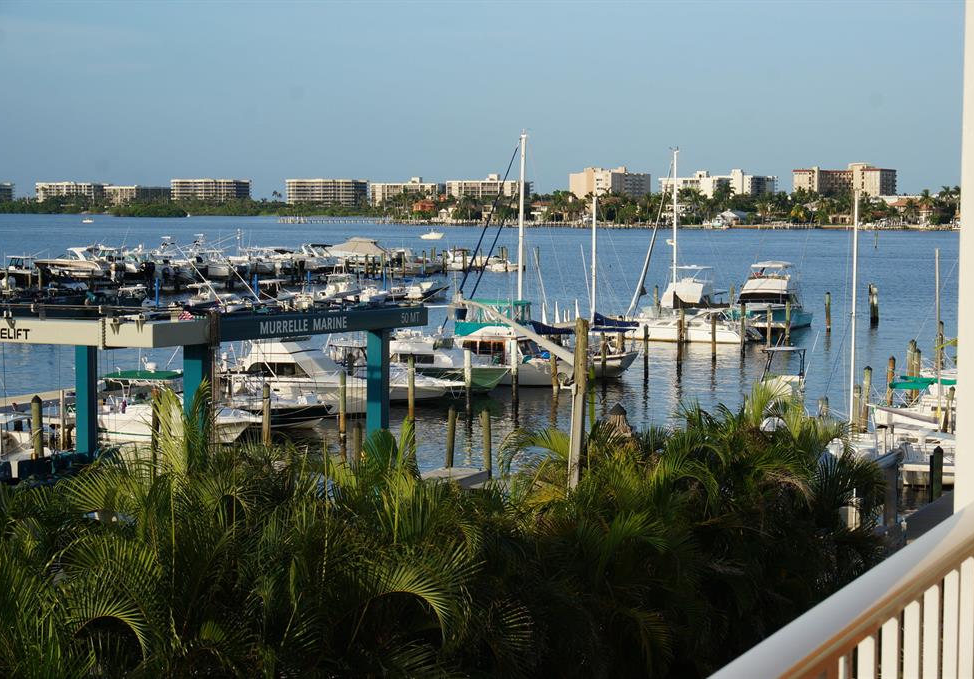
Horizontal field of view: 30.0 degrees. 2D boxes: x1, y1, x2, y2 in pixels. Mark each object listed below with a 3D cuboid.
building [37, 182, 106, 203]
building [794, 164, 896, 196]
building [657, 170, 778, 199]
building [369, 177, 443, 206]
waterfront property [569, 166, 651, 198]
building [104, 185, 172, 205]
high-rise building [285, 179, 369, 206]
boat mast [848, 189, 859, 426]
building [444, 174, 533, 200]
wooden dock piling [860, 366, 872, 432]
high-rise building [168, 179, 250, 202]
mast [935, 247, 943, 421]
[{"bbox_3d":[-319.358,-110.803,1400.629,61.900,20.300,16.900,3,5,33],"label":"building"},{"bbox_3d":[204.878,-87.127,1041.388,48.500,27.900,36.000,3,5,33],"label":"building"},{"bbox_3d":[147.750,-95.445,1161.102,66.600,26.200,34.000,3,5,33],"label":"building"},{"bbox_3d":[-53.408,-99.098,1236.042,55.300,22.100,17.500,3,5,33],"label":"building"},{"bbox_3d":[75.849,-92.394,1116.204,34.900,27.000,40.000,3,5,33],"label":"waterfront property"},{"bbox_3d":[-263.738,-107.859,1380.795,32.900,17.500,43.300,3,5,33],"label":"building"},{"bbox_3d":[-115.217,-104.572,1310.842,61.400,21.600,18.300,3,5,33],"label":"high-rise building"},{"bbox_3d":[13.566,-1.057,67.115,0.120,8.970,0.120,1,4,11],"label":"boat mast"},{"bbox_3d":[1.486,-97.775,1206.056,56.300,24.000,19.300,3,5,33],"label":"building"},{"bbox_3d":[16.305,2.603,78.113,0.290,2.900,0.290,3,4,12],"label":"wooden dock piling"},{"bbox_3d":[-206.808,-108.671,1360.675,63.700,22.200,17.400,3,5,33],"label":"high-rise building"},{"bbox_3d":[16.718,-0.006,67.195,0.110,6.710,0.110,-1,5,14],"label":"mast"}]

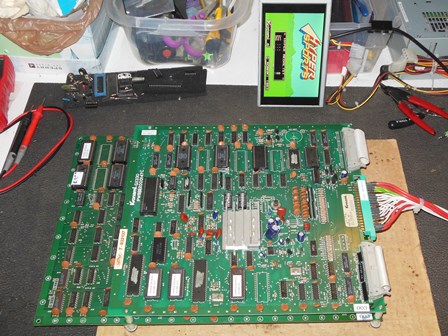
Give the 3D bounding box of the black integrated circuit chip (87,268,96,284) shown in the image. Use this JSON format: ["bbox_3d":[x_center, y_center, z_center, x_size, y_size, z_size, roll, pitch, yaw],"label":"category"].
[{"bbox_3d":[-0.167,0.135,0.617,0.007,0.004,0.020,-1,55,2],"label":"black integrated circuit chip"}]

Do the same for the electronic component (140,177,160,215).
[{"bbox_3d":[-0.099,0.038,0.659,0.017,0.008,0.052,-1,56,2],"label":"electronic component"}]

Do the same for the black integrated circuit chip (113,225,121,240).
[{"bbox_3d":[-0.141,0.086,0.655,0.008,0.004,0.020,0,56,1],"label":"black integrated circuit chip"}]

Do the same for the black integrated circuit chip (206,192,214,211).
[{"bbox_3d":[-0.019,0.045,0.654,0.008,0.004,0.025,-1,56,2],"label":"black integrated circuit chip"}]

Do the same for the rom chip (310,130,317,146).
[{"bbox_3d":[0.128,-0.042,0.704,0.007,0.004,0.025,-1,55,2],"label":"rom chip"}]

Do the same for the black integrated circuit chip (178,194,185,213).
[{"bbox_3d":[-0.056,0.048,0.655,0.008,0.004,0.025,-1,54,2],"label":"black integrated circuit chip"}]

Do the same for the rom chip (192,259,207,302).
[{"bbox_3d":[-0.029,0.134,0.583,0.015,0.005,0.052,-1,55,1],"label":"rom chip"}]

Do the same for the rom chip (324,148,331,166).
[{"bbox_3d":[0.143,-0.014,0.688,0.007,0.004,0.025,0,56,1],"label":"rom chip"}]

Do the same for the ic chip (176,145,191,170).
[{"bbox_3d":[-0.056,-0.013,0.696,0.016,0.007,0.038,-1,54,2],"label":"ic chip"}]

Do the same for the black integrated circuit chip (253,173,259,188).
[{"bbox_3d":[0.043,0.018,0.670,0.008,0.004,0.020,-1,56,2],"label":"black integrated circuit chip"}]

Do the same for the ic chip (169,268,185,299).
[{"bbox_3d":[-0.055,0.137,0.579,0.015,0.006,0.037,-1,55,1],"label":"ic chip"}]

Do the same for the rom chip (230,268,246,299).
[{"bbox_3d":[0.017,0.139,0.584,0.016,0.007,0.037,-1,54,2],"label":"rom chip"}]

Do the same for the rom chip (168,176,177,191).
[{"bbox_3d":[-0.070,0.021,0.669,0.008,0.006,0.020,-1,55,2],"label":"rom chip"}]

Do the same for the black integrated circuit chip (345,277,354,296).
[{"bbox_3d":[0.147,0.142,0.582,0.008,0.004,0.024,0,56,1],"label":"black integrated circuit chip"}]

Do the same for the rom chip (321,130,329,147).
[{"bbox_3d":[0.143,-0.042,0.703,0.007,0.004,0.025,-1,55,2],"label":"rom chip"}]

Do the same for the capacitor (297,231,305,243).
[{"bbox_3d":[0.097,0.086,0.617,0.008,0.012,0.008,-1,56,2],"label":"capacitor"}]

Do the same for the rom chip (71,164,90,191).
[{"bbox_3d":[-0.204,0.013,0.703,0.016,0.008,0.037,0,56,1],"label":"rom chip"}]

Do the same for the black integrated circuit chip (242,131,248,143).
[{"bbox_3d":[0.031,-0.043,0.710,0.007,0.004,0.020,-1,55,2],"label":"black integrated circuit chip"}]

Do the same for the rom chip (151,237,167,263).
[{"bbox_3d":[-0.081,0.103,0.616,0.015,0.005,0.032,-1,55,2],"label":"rom chip"}]

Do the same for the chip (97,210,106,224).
[{"bbox_3d":[-0.164,0.066,0.659,0.007,0.004,0.019,-1,55,1],"label":"chip"}]

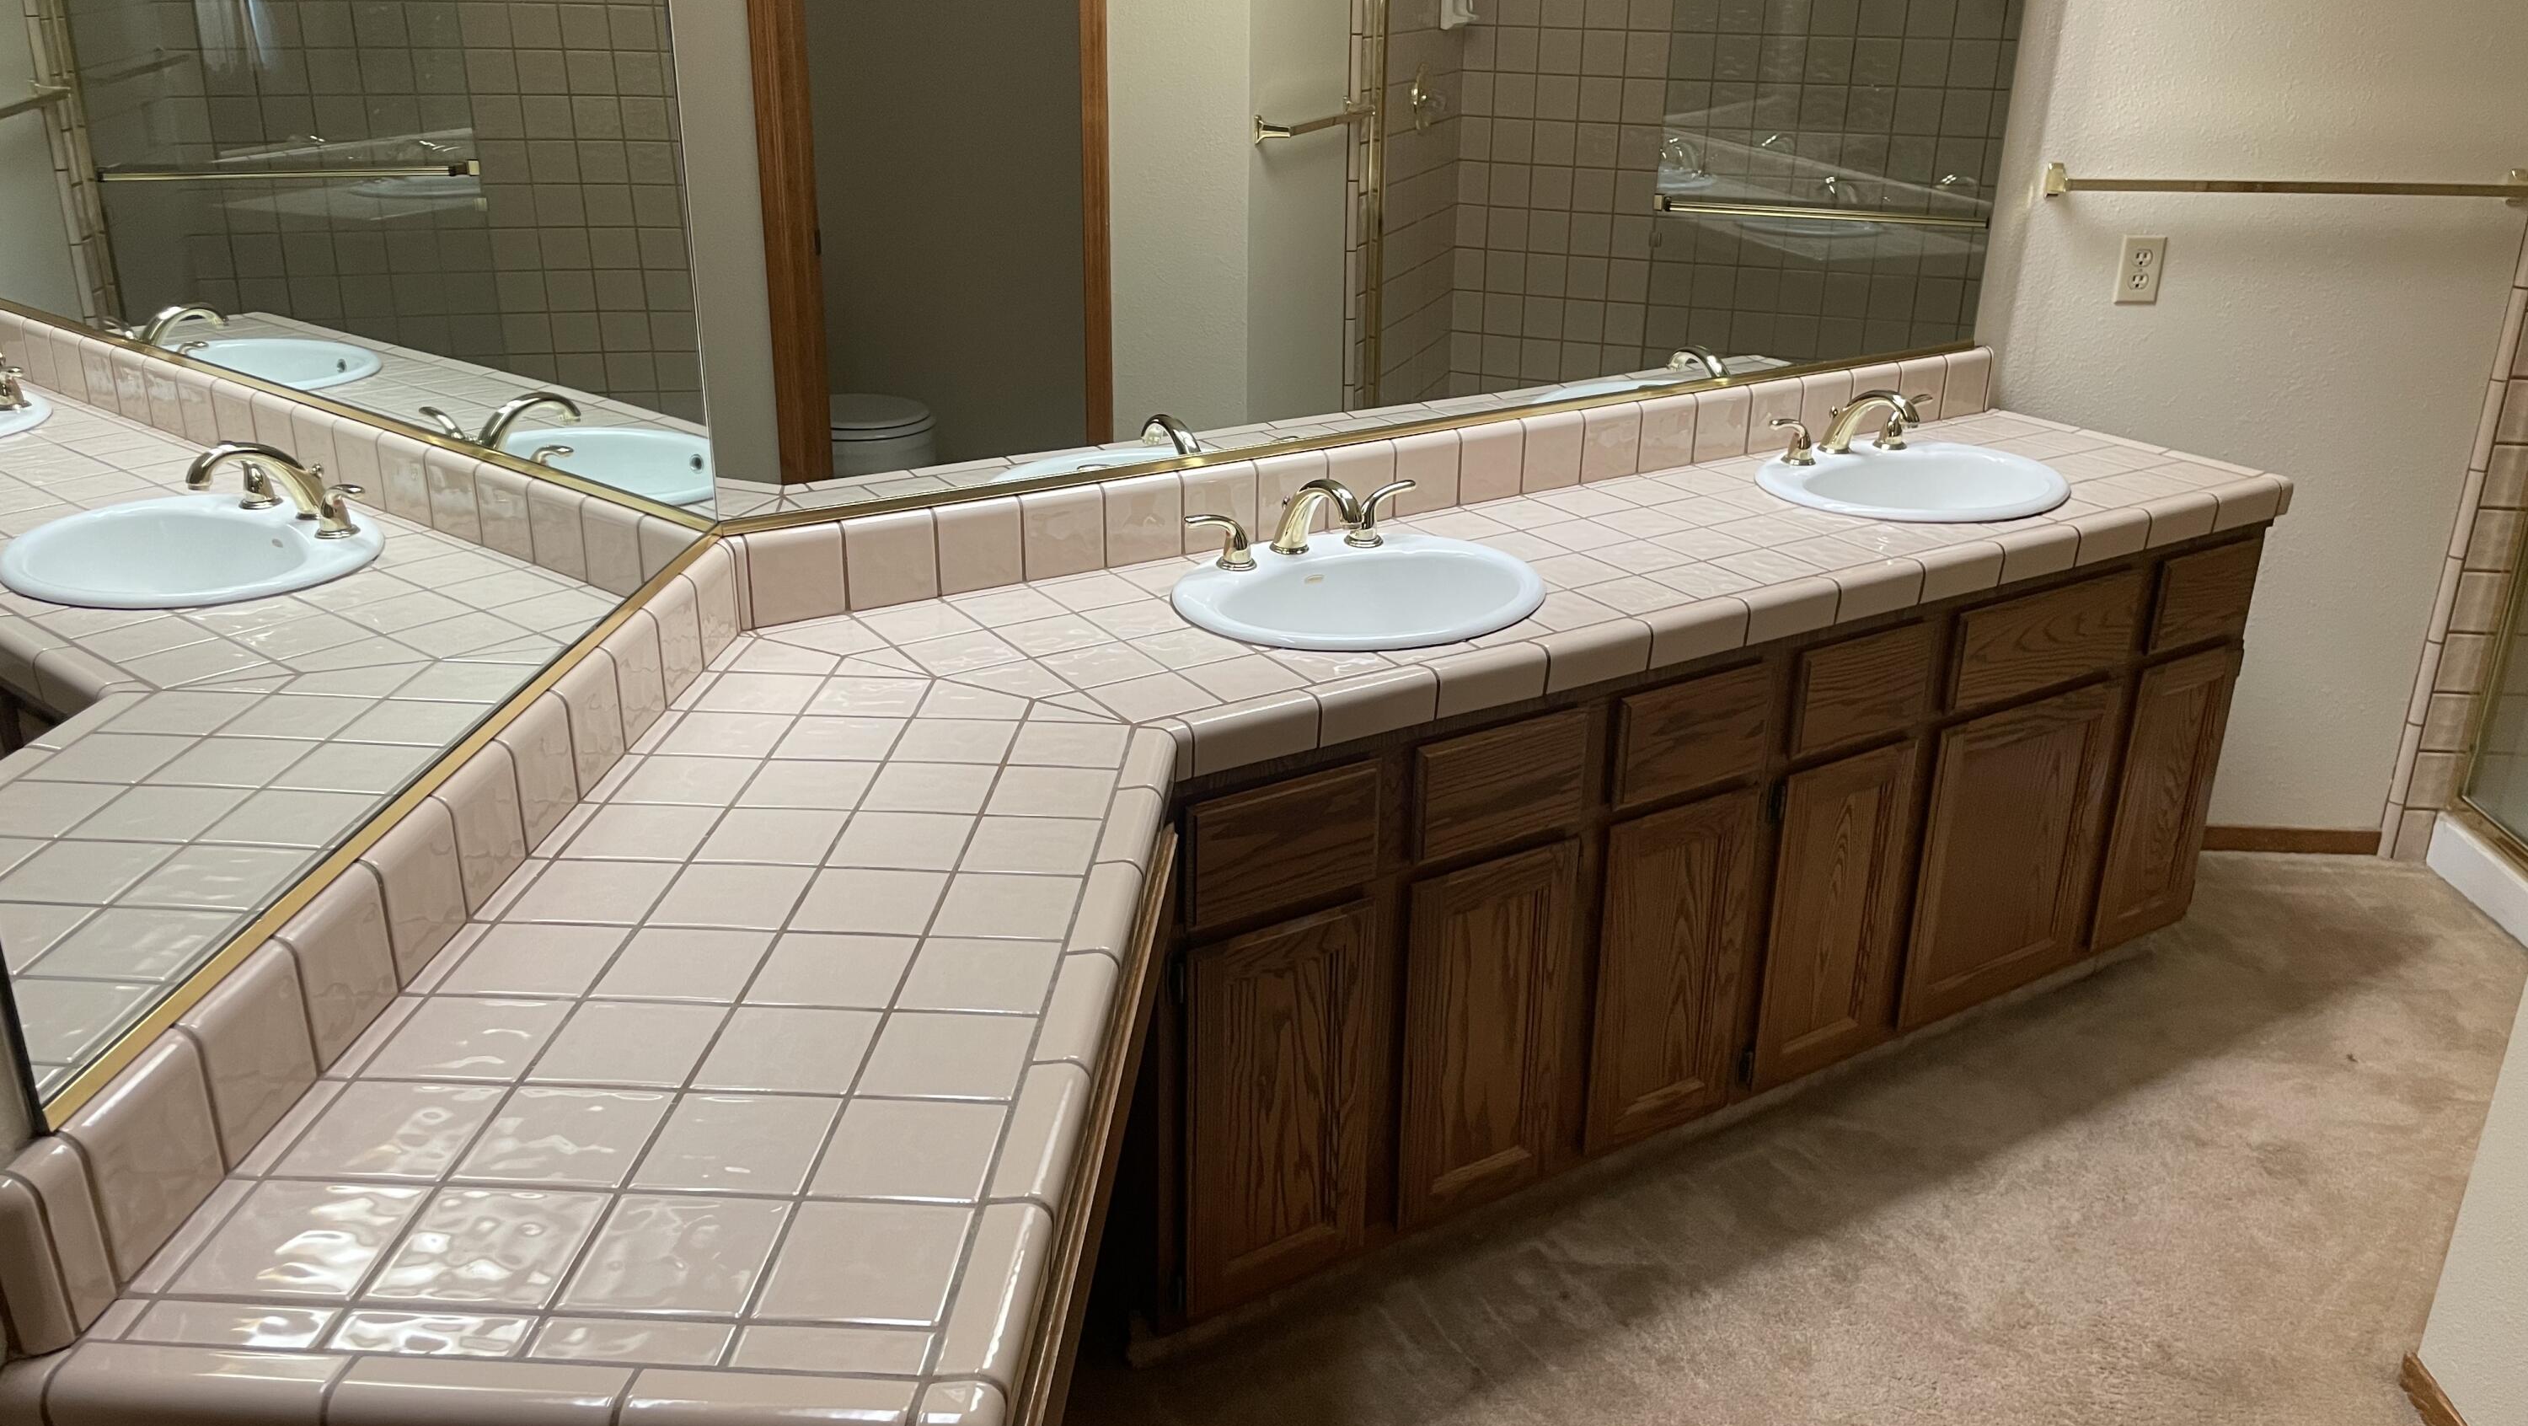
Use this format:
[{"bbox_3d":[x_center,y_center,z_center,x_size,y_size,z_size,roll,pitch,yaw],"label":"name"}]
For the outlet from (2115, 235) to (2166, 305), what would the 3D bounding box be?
[{"bbox_3d":[1.476,-0.741,3.189,0.071,0.115,0.013,2,22,3],"label":"outlet"}]

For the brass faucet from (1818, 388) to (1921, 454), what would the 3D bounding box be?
[{"bbox_3d":[0.930,-0.438,2.905,0.052,0.115,0.183,-13,25,-30],"label":"brass faucet"}]

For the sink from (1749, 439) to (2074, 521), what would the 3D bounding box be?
[{"bbox_3d":[0.968,-0.284,2.865,0.513,0.153,0.432,-13,25,-30],"label":"sink"}]

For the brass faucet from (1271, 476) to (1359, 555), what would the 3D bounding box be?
[{"bbox_3d":[0.067,-0.241,2.401,0.052,0.113,0.176,-13,25,-30],"label":"brass faucet"}]

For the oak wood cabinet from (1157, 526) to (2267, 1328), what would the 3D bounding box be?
[{"bbox_3d":[0.567,0.138,2.762,1.955,0.753,0.544,-13,25,-30],"label":"oak wood cabinet"}]

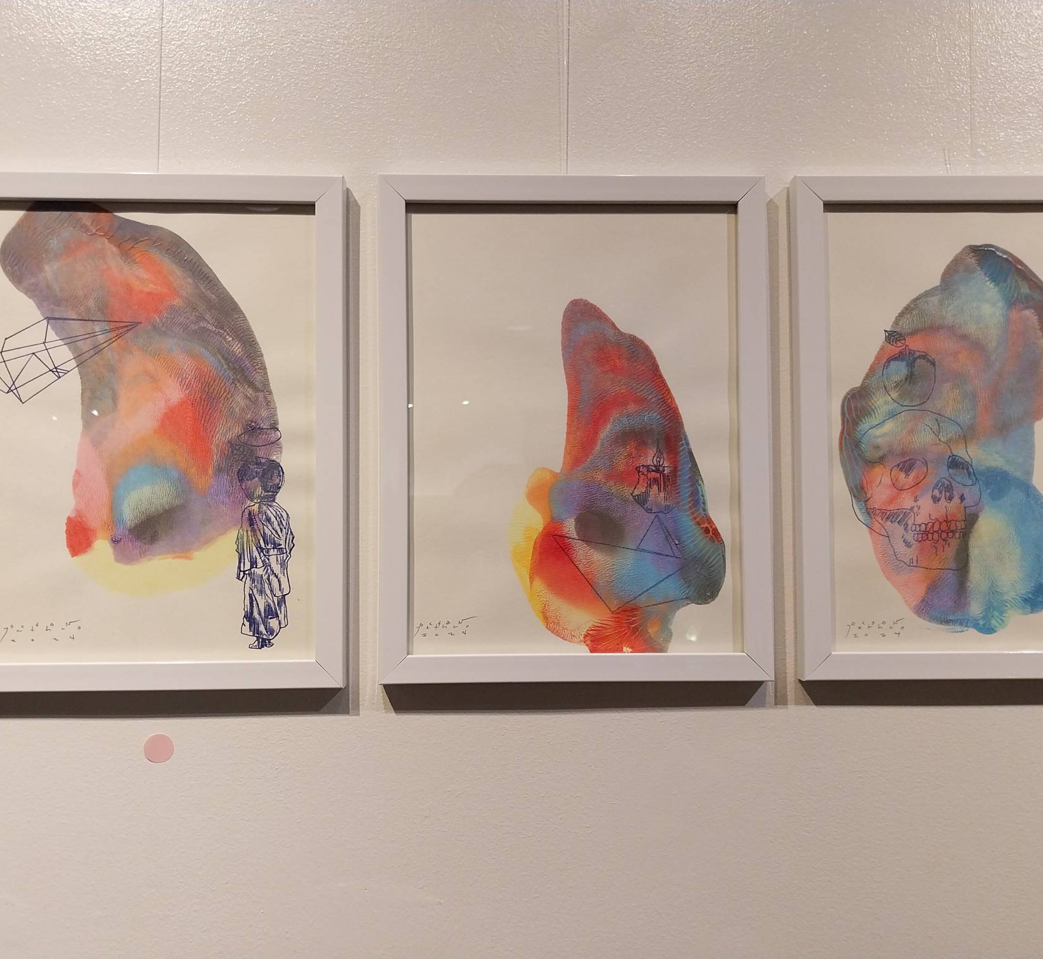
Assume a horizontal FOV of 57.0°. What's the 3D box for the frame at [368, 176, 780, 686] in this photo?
[{"bbox_3d":[0.046,-0.044,0.826,0.333,0.433,0.021,0,-2,-2],"label":"frame"}]

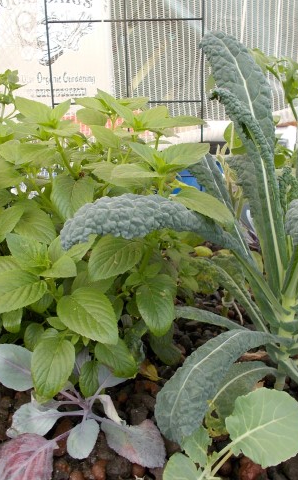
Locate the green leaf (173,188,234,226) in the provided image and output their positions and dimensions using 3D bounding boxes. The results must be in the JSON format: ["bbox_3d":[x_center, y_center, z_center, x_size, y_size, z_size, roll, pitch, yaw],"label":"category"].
[{"bbox_3d":[0.063,-0.035,0.555,0.080,0.015,0.035,29,46,22],"label":"green leaf"}]

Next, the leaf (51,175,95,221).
[{"bbox_3d":[-0.102,-0.053,0.630,0.054,0.062,0.042,2,16,11],"label":"leaf"}]

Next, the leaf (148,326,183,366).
[{"bbox_3d":[0.021,0.134,0.605,0.036,0.059,0.016,-31,-10,-15],"label":"leaf"}]

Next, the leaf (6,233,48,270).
[{"bbox_3d":[-0.150,0.012,0.577,0.069,0.043,0.047,8,18,30],"label":"leaf"}]

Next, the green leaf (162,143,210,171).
[{"bbox_3d":[0.047,-0.108,0.620,0.073,0.018,0.038,-30,43,0],"label":"green leaf"}]

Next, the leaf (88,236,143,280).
[{"bbox_3d":[-0.039,0.022,0.560,0.075,0.045,0.017,-35,-18,-15],"label":"leaf"}]

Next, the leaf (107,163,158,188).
[{"bbox_3d":[-0.022,-0.082,0.610,0.069,0.037,0.054,-8,17,-24],"label":"leaf"}]

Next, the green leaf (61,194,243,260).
[{"bbox_3d":[0.006,-0.014,0.560,0.218,0.080,0.075,-5,16,-13],"label":"green leaf"}]

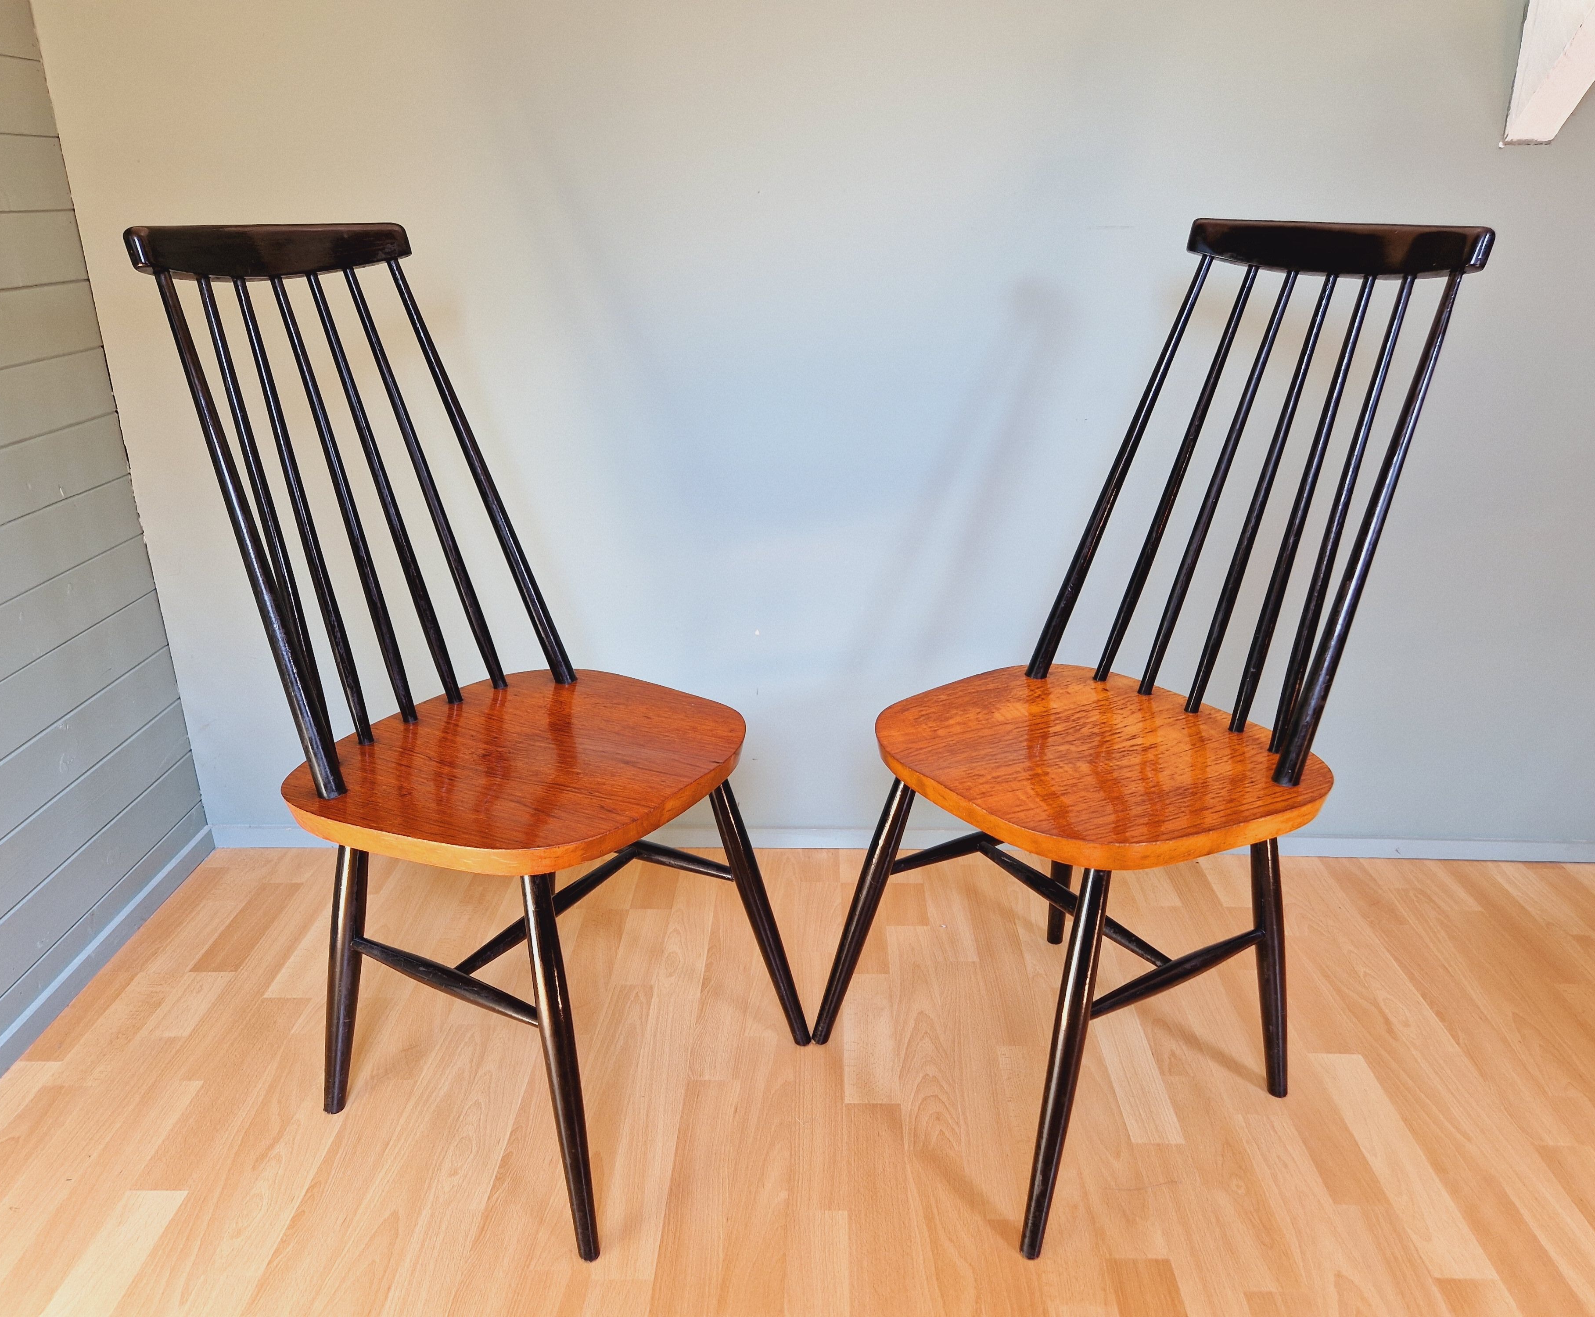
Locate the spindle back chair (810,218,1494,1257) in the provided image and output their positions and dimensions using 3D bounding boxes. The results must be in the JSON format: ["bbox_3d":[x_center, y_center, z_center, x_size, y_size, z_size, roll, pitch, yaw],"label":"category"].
[{"bbox_3d":[0.361,0.038,1.299,0.565,0.975,0.440,-14,25,-31],"label":"spindle back chair"}]

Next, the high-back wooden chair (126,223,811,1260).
[{"bbox_3d":[-0.335,0.043,1.287,0.565,0.975,0.440,13,25,29],"label":"high-back wooden chair"}]

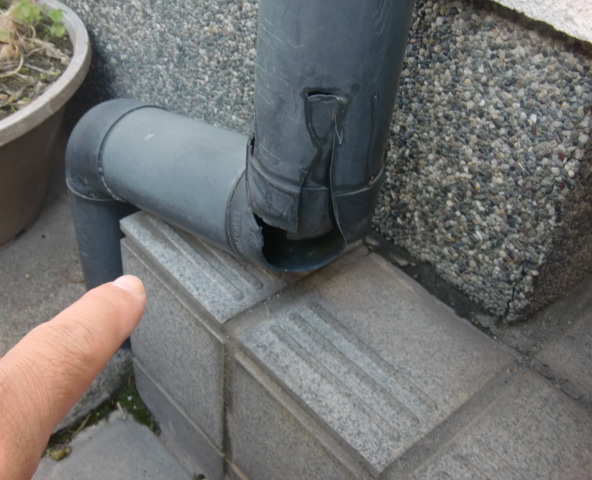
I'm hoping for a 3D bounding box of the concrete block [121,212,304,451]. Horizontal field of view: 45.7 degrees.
[{"bbox_3d":[-0.054,0.063,0.672,0.150,0.177,0.150,-27,50,-33],"label":"concrete block"}]

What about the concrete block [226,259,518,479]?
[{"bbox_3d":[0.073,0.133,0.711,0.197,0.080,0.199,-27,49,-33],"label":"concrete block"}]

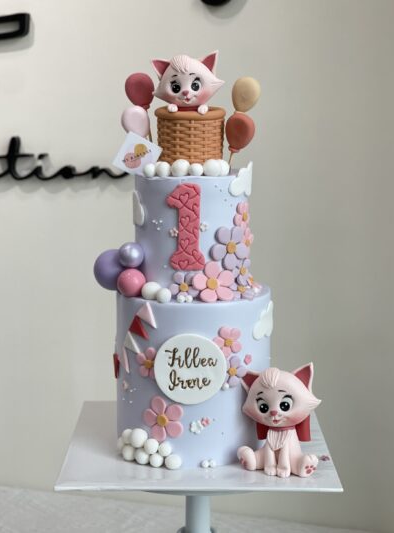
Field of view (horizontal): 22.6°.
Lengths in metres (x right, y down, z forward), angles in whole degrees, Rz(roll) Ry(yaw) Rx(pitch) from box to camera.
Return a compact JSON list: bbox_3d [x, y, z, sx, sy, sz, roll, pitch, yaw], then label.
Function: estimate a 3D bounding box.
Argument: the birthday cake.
[{"bbox_3d":[0.010,-0.014,1.148,0.256,0.462,0.210,1,10,2],"label":"birthday cake"}]

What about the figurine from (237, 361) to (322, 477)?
[{"bbox_3d":[0.094,0.166,1.106,0.092,0.121,0.072,4,10,21],"label":"figurine"}]

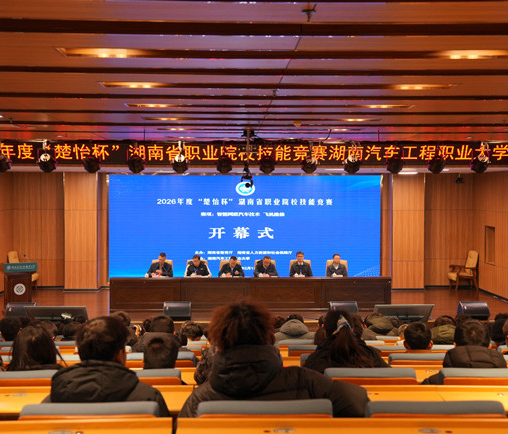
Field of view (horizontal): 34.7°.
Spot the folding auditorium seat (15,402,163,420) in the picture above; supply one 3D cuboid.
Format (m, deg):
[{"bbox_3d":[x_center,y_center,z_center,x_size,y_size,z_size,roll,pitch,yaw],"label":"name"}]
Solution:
[{"bbox_3d":[-0.570,1.090,2.930,0.510,0.920,0.600,0,1,0],"label":"folding auditorium seat"}]

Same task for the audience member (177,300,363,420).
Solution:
[{"bbox_3d":[0.070,0.933,3.021,0.630,1.250,0.780,0,2,-1],"label":"audience member"}]

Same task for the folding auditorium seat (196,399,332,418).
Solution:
[{"bbox_3d":[0.034,1.018,2.959,0.480,0.860,0.580,0,2,0],"label":"folding auditorium seat"}]

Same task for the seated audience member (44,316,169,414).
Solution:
[{"bbox_3d":[-0.540,0.958,3.120,0.520,1.200,0.750,0,1,0],"label":"seated audience member"}]

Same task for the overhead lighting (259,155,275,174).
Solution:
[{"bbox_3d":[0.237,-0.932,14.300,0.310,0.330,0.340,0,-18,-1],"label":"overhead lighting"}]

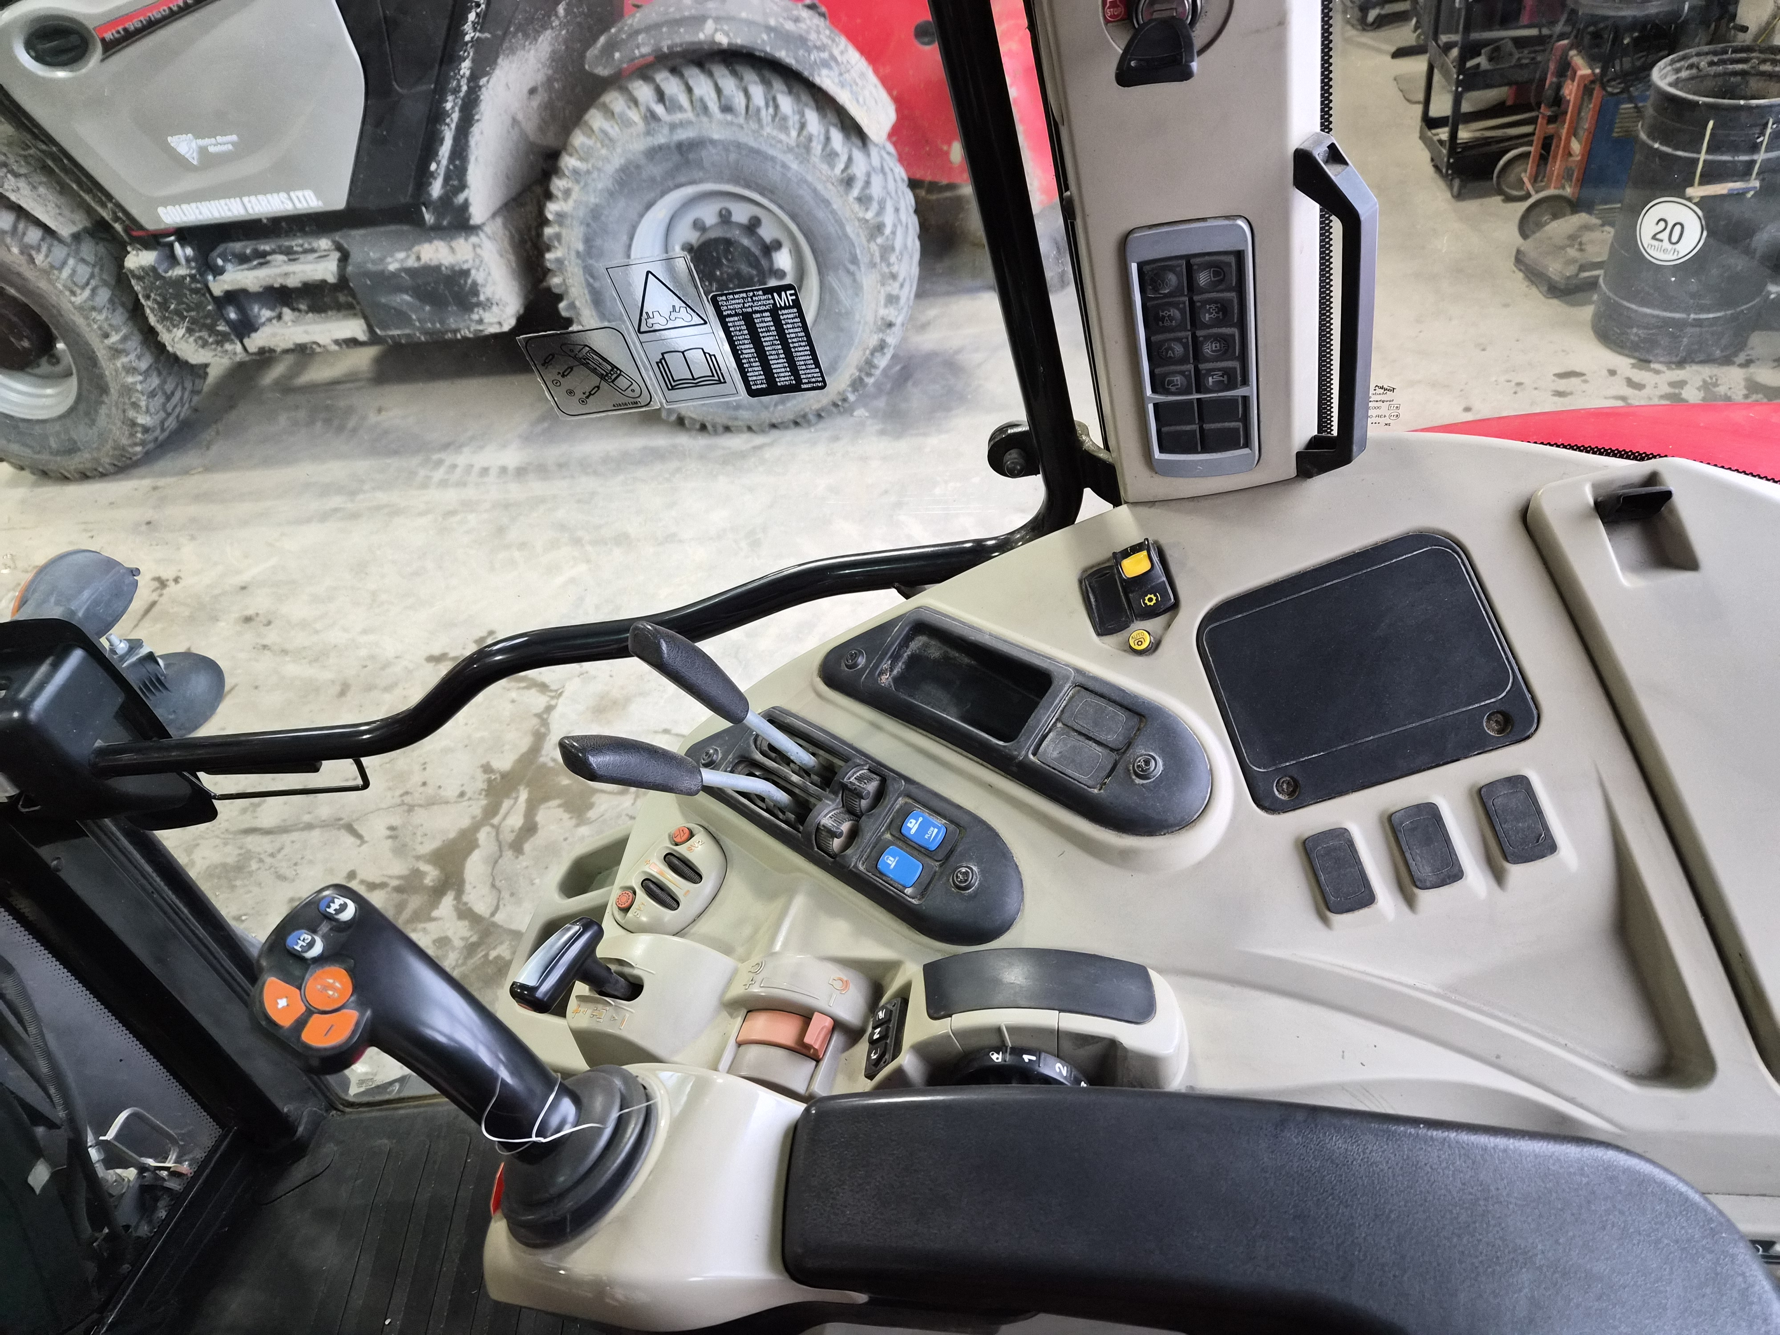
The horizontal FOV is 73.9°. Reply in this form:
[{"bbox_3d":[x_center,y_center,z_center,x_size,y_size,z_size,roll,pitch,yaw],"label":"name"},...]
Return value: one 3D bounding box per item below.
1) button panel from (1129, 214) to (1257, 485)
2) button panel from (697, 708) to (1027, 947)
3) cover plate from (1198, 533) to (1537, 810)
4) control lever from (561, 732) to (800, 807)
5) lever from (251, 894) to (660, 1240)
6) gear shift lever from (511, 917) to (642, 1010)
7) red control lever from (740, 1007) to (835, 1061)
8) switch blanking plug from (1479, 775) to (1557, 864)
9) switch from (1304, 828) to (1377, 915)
[{"bbox_3d":[0.167,-0.173,0.647,0.069,0.158,0.012,-3,47,15],"label":"button panel"},{"bbox_3d":[-0.024,0.086,0.705,0.238,0.028,0.075,26,65,31],"label":"button panel"},{"bbox_3d":[0.256,0.000,0.650,0.148,0.012,0.127,-20,67,14],"label":"cover plate"},{"bbox_3d":[-0.120,0.058,0.670,0.036,0.149,0.034,-19,62,47],"label":"control lever"},{"bbox_3d":[-0.180,0.162,0.485,0.080,0.201,0.080,25,63,38],"label":"lever"},{"bbox_3d":[-0.155,0.154,0.599,0.060,0.064,0.028,-42,46,9],"label":"gear shift lever"},{"bbox_3d":[-0.052,0.181,0.585,0.046,0.020,0.024,-3,47,14],"label":"red control lever"},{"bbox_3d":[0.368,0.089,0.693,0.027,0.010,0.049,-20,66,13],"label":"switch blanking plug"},{"bbox_3d":[0.237,0.109,0.623,0.025,0.012,0.046,-16,52,10],"label":"switch"}]

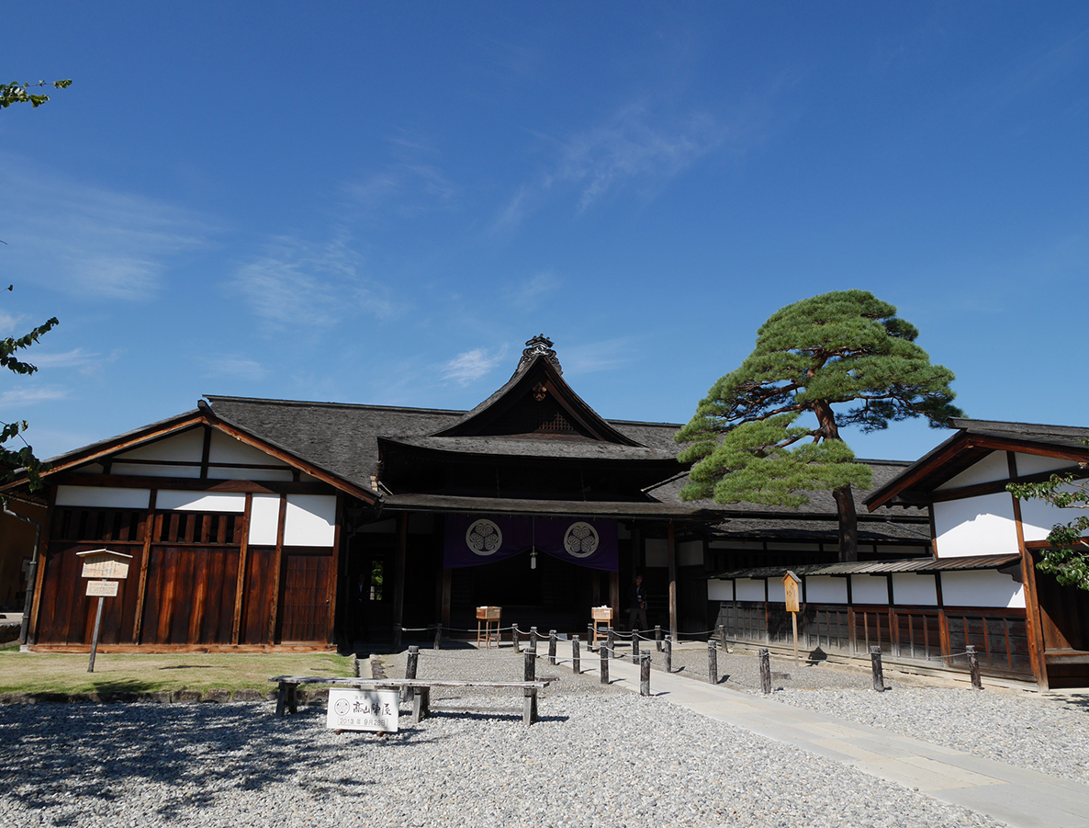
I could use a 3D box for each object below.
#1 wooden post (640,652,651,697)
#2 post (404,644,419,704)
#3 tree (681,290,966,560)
[{"bbox_3d":[1.381,3.533,10.436,0.122,0.596,0.122,4,-13,-13],"label":"wooden post"},{"bbox_3d":[-1.711,3.292,9.702,0.128,0.673,0.128,4,-13,-13],"label":"post"},{"bbox_3d":[6.863,1.155,18.853,6.732,9.160,6.120,-4,-14,20],"label":"tree"}]

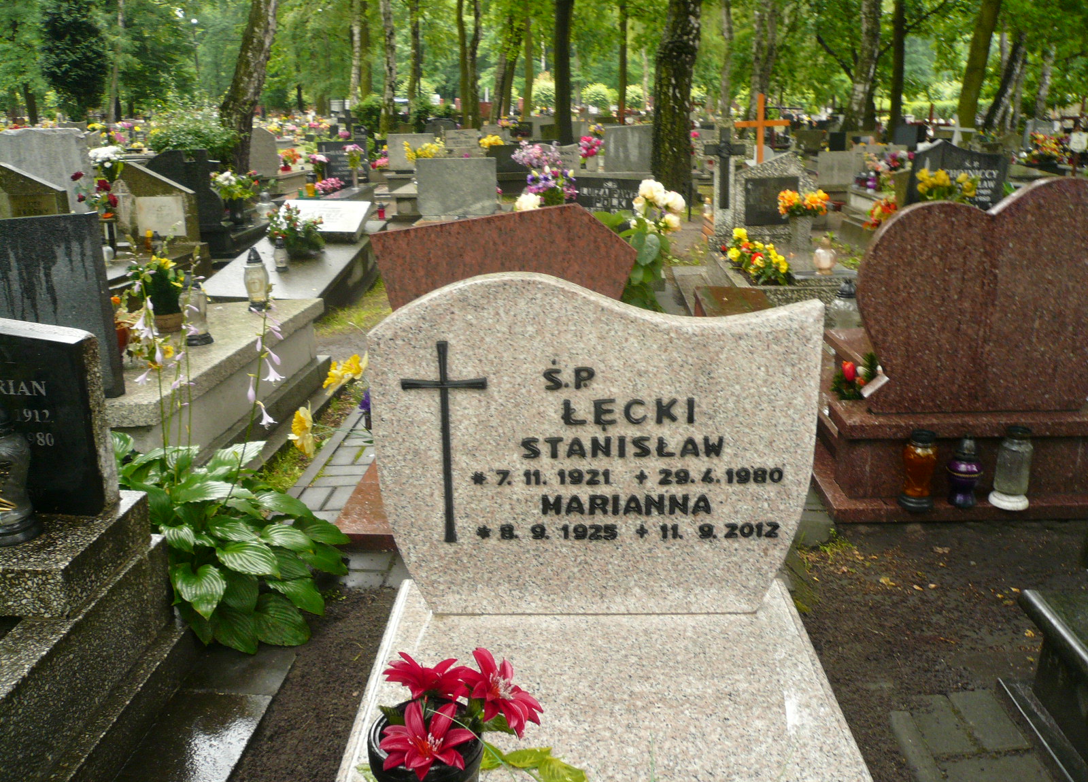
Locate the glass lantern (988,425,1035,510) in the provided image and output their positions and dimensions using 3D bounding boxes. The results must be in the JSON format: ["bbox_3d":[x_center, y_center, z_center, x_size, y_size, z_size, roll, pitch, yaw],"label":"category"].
[{"bbox_3d":[1.499,0.246,2.810,0.132,0.260,0.132,-1,18,1],"label":"glass lantern"}]

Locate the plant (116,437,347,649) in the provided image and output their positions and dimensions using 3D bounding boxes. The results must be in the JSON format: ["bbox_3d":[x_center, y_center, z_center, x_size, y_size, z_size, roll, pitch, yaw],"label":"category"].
[{"bbox_3d":[-0.877,0.381,2.430,0.640,0.430,0.600,-1,18,1],"label":"plant"}]

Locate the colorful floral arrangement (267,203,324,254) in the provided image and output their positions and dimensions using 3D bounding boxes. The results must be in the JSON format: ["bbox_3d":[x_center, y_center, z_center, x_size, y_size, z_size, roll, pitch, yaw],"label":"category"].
[{"bbox_3d":[-1.978,-1.281,7.000,0.430,0.350,0.380,-1,18,1],"label":"colorful floral arrangement"}]

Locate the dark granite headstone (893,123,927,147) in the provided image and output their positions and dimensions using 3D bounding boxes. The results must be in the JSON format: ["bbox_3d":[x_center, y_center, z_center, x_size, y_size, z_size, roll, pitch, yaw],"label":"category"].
[{"bbox_3d":[7.484,-5.189,18.000,0.720,0.600,0.130,-1,18,1],"label":"dark granite headstone"}]

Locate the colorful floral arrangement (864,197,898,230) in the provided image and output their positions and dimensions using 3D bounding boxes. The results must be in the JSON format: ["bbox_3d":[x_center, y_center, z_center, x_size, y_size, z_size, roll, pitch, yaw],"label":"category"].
[{"bbox_3d":[2.770,-1.447,7.225,0.300,0.304,0.250,0,18,2],"label":"colorful floral arrangement"}]

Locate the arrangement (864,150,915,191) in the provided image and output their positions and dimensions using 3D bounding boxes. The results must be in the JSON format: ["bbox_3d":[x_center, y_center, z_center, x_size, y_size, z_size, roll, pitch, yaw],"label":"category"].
[{"bbox_3d":[3.926,-2.497,10.000,0.530,0.460,0.420,-1,18,1],"label":"arrangement"}]

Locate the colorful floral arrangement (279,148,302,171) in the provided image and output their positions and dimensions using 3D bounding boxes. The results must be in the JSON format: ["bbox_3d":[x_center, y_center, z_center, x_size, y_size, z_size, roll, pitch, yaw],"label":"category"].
[{"bbox_3d":[-4.461,-4.072,15.500,0.390,0.390,0.360,-1,18,1],"label":"colorful floral arrangement"}]

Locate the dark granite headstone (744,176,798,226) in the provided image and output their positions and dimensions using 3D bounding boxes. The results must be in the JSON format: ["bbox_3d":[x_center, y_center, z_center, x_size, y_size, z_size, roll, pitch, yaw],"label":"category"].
[{"bbox_3d":[1.677,-1.395,6.473,0.396,0.349,0.050,-1,18,0],"label":"dark granite headstone"}]

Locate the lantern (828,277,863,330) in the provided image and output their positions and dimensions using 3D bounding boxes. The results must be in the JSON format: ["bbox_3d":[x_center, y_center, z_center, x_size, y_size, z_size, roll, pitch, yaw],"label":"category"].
[{"bbox_3d":[1.307,-0.382,3.789,0.145,0.206,0.145,0,18,2],"label":"lantern"}]

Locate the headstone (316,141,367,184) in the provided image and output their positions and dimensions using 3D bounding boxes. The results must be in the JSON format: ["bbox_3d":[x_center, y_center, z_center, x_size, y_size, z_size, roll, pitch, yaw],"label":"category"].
[{"bbox_3d":[-2.959,-3.333,12.900,0.720,0.610,0.100,-1,18,1],"label":"headstone"}]

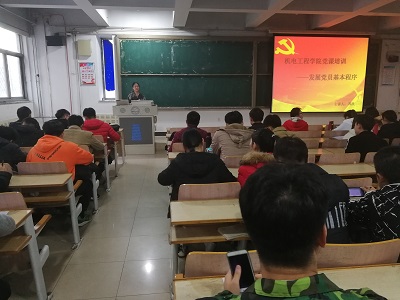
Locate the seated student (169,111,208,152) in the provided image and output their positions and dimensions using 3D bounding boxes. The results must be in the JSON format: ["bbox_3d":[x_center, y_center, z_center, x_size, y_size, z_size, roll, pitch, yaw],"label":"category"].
[{"bbox_3d":[-0.179,-0.003,5.156,0.600,1.260,0.720,-1,11,-6],"label":"seated student"}]

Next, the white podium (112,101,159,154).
[{"bbox_3d":[-1.521,-0.566,7.639,1.020,1.250,0.680,-1,11,-6],"label":"white podium"}]

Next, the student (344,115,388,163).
[{"bbox_3d":[1.872,0.189,3.704,0.540,1.240,0.680,-2,11,-11],"label":"student"}]

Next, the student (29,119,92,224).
[{"bbox_3d":[-1.697,0.251,3.861,0.700,1.260,0.780,0,11,-1],"label":"student"}]

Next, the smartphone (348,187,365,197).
[{"bbox_3d":[1.222,0.327,2.413,0.150,0.074,0.009,-1,-23,-3],"label":"smartphone"}]

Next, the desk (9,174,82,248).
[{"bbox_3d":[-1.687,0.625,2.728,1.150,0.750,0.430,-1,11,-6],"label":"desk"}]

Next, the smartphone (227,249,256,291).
[{"bbox_3d":[0.160,0.451,1.184,0.075,0.009,0.152,-13,53,-4],"label":"smartphone"}]

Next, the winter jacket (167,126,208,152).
[{"bbox_3d":[-0.178,-0.121,5.030,0.600,0.660,0.460,-1,11,-6],"label":"winter jacket"}]

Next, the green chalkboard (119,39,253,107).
[{"bbox_3d":[-0.359,-2.214,9.129,3.880,1.930,0.100,-1,11,-6],"label":"green chalkboard"}]

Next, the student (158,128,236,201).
[{"bbox_3d":[-0.004,0.417,2.619,0.650,1.200,0.740,-1,11,-6],"label":"student"}]

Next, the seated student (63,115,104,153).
[{"bbox_3d":[-1.577,0.125,4.150,0.580,1.190,0.700,-1,11,-6],"label":"seated student"}]

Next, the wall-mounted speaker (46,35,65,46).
[{"bbox_3d":[-3.891,-2.918,8.433,0.420,0.260,0.260,-2,11,-12],"label":"wall-mounted speaker"}]

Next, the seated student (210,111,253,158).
[{"bbox_3d":[0.366,0.193,3.579,0.530,1.270,0.700,-1,11,-6],"label":"seated student"}]

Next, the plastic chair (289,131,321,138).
[{"bbox_3d":[2.038,-0.007,6.267,0.520,0.820,0.500,-1,11,-6],"label":"plastic chair"}]

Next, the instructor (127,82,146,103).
[{"bbox_3d":[-1.643,-0.940,8.241,0.470,1.620,0.320,-1,11,-6],"label":"instructor"}]

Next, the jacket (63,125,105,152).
[{"bbox_3d":[-1.688,-0.043,4.584,0.560,0.660,0.450,0,11,0],"label":"jacket"}]

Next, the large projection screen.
[{"bbox_3d":[3.621,-2.227,9.386,2.980,2.230,0.060,-1,11,-6],"label":"large projection screen"}]

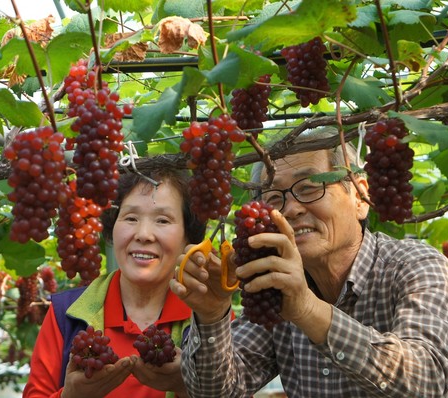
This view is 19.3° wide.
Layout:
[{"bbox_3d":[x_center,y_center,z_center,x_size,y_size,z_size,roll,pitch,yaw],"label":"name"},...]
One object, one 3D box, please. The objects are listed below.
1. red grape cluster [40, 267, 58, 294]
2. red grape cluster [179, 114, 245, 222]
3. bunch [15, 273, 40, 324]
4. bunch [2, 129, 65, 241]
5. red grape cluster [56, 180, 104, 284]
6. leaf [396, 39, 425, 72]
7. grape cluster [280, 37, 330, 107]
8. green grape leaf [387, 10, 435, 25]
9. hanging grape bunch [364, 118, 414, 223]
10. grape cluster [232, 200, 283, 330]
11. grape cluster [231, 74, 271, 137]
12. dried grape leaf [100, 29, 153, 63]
[{"bbox_3d":[-0.730,0.341,5.500,0.076,0.118,0.073,0,-7,0],"label":"red grape cluster"},{"bbox_3d":[-0.018,-0.045,1.930,0.095,0.159,0.082,0,-7,0],"label":"red grape cluster"},{"bbox_3d":[-0.673,0.341,4.500,0.086,0.176,0.080,0,-7,0],"label":"bunch"},{"bbox_3d":[-0.268,-0.021,1.870,0.086,0.165,0.082,0,-7,0],"label":"bunch"},{"bbox_3d":[-0.225,0.052,2.060,0.076,0.163,0.074,0,-7,0],"label":"red grape cluster"},{"bbox_3d":[0.299,-0.229,2.100,0.048,0.048,0.032,0,-7,0],"label":"leaf"},{"bbox_3d":[0.155,-0.246,2.500,0.095,0.143,0.085,0,-7,0],"label":"grape cluster"},{"bbox_3d":[0.355,-0.345,2.500,0.095,0.035,0.085,0,-7,0],"label":"green grape leaf"},{"bbox_3d":[0.242,-0.042,1.920,0.073,0.151,0.070,0,-7,0],"label":"hanging grape bunch"},{"bbox_3d":[0.048,0.094,1.860,0.072,0.182,0.068,0,-7,0],"label":"grape cluster"},{"bbox_3d":[0.046,-0.165,2.300,0.070,0.112,0.066,0,-7,0],"label":"grape cluster"},{"bbox_3d":[-0.174,-0.274,2.350,0.092,0.062,0.060,0,-7,0],"label":"dried grape leaf"}]

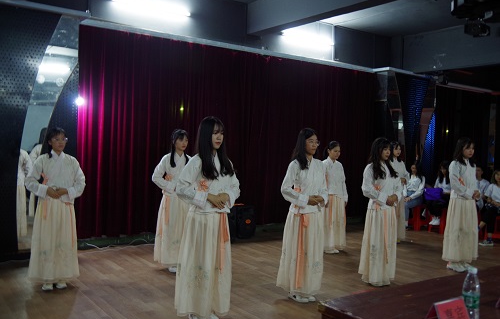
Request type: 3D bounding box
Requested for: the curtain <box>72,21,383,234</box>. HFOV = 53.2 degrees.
[{"bbox_3d":[0.112,-0.346,8.843,6.200,3.030,0.180,1,0,-35],"label":"curtain"}]

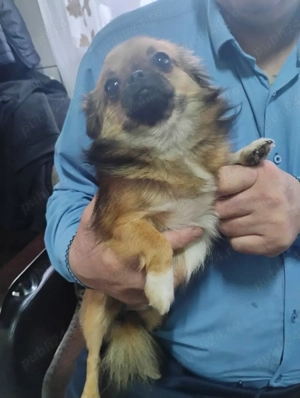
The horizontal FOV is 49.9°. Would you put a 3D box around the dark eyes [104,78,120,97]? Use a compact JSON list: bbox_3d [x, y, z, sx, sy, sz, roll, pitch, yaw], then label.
[{"bbox_3d":[-0.044,-0.130,0.378,0.018,0.019,0.014,-28,-7,13],"label":"dark eyes"}]

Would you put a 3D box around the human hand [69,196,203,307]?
[{"bbox_3d":[-0.019,0.066,0.395,0.155,0.115,0.090,-8,9,-9],"label":"human hand"}]

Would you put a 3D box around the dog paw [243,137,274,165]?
[{"bbox_3d":[0.127,-0.054,0.378,0.039,0.023,0.026,-35,-28,8],"label":"dog paw"}]

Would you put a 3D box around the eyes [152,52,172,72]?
[{"bbox_3d":[0.014,-0.157,0.372,0.020,0.020,0.014,-26,-4,1],"label":"eyes"}]

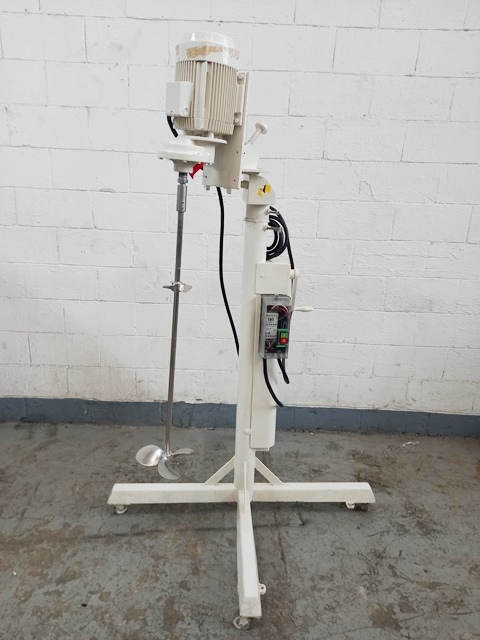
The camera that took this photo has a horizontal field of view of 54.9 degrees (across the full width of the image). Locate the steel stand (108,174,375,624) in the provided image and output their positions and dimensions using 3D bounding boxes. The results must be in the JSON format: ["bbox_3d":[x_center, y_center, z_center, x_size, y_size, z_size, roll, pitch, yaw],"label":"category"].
[{"bbox_3d":[0.045,0.174,1.938,1.220,1.500,1.210,1,17,-3],"label":"steel stand"}]

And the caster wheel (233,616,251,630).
[{"bbox_3d":[0.008,1.029,1.590,0.062,0.062,0.036,2,17,-1],"label":"caster wheel"}]

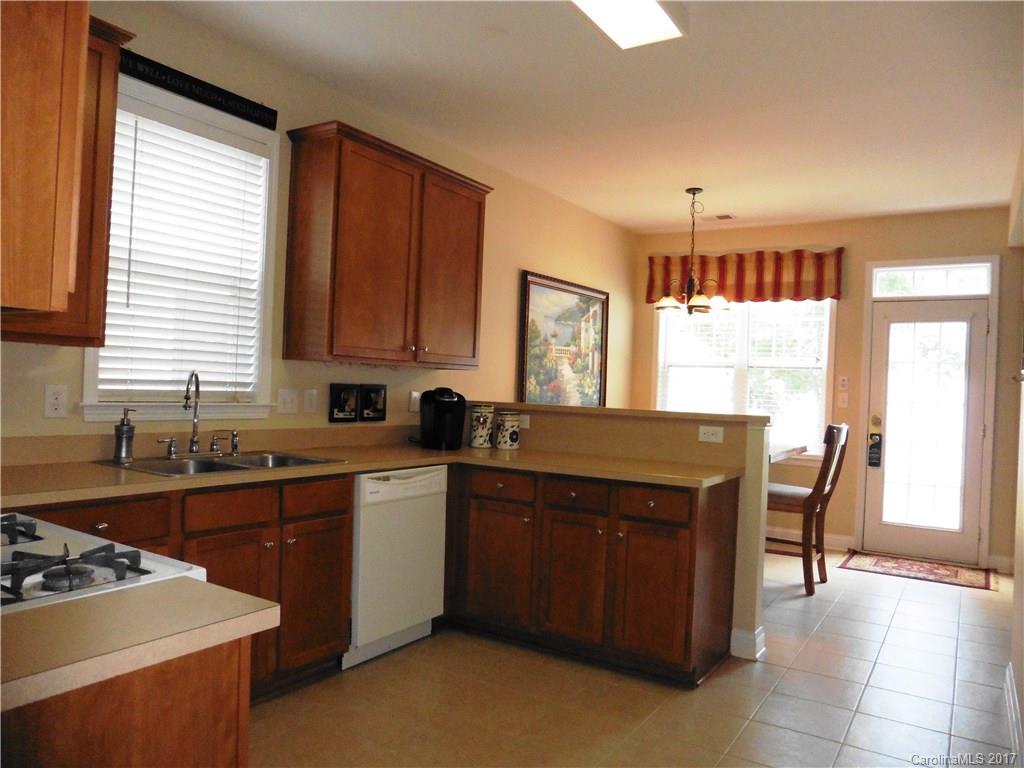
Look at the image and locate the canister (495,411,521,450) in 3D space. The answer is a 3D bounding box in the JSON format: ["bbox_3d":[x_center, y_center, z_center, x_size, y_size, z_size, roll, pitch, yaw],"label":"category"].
[{"bbox_3d":[-0.009,0.266,4.032,0.130,0.204,0.130,2,0,33],"label":"canister"}]

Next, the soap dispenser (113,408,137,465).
[{"bbox_3d":[-1.461,0.198,2.692,0.090,0.210,0.078,2,0,-5],"label":"soap dispenser"}]

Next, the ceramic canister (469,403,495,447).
[{"bbox_3d":[-0.166,0.240,4.037,0.135,0.235,0.135,2,0,0],"label":"ceramic canister"}]

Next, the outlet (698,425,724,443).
[{"bbox_3d":[0.988,0.253,3.513,0.122,0.074,0.010,2,0,33],"label":"outlet"}]

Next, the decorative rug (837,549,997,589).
[{"bbox_3d":[3.030,1.393,5.329,0.970,0.012,0.680,2,0,33],"label":"decorative rug"}]

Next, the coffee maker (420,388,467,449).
[{"bbox_3d":[-0.367,0.188,3.925,0.240,0.324,0.300,2,0,-14],"label":"coffee maker"}]

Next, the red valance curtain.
[{"bbox_3d":[2.036,-0.951,6.380,1.730,0.460,0.095,2,0,33],"label":"red valance curtain"}]

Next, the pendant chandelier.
[{"bbox_3d":[1.326,-0.983,5.253,0.550,0.922,0.550,2,0,33],"label":"pendant chandelier"}]

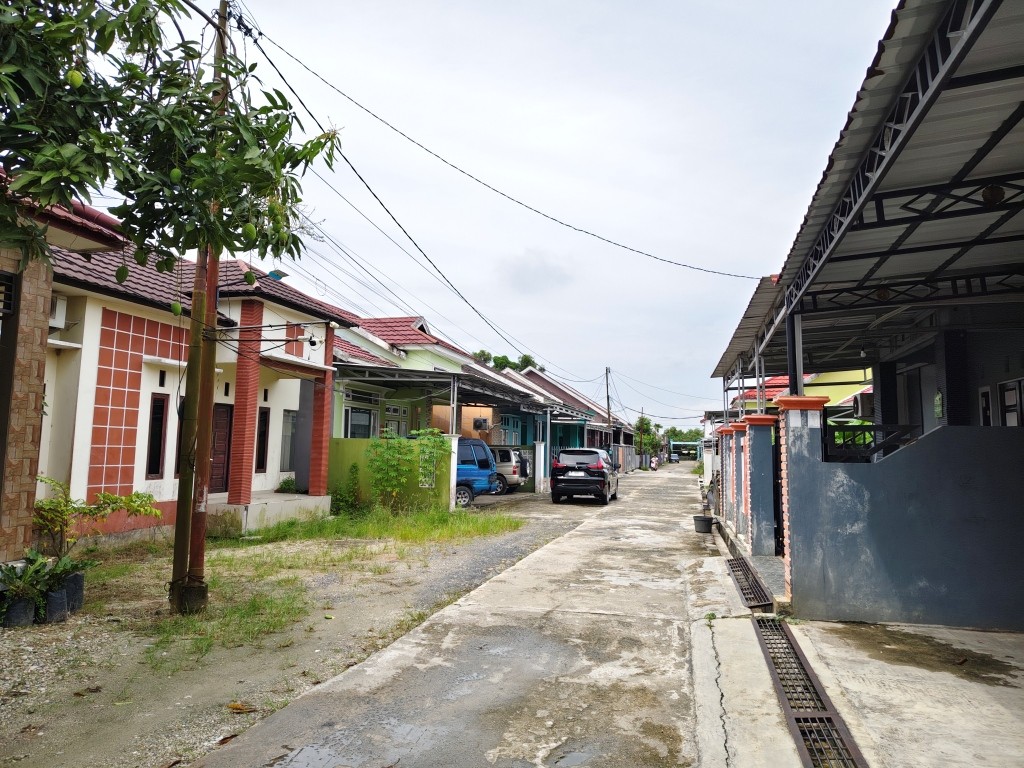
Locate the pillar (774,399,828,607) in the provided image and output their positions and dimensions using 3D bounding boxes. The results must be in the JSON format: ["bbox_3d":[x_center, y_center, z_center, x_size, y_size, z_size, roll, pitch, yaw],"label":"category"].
[{"bbox_3d":[2.751,1.075,6.449,0.430,1.890,0.430,0,-6,13],"label":"pillar"}]

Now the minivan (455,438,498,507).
[{"bbox_3d":[-2.384,2.467,19.174,4.200,1.860,1.670,0,-6,7],"label":"minivan"}]

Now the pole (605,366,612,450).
[{"bbox_3d":[6.037,2.294,41.838,0.160,6.740,0.160,-4,-6,14],"label":"pole"}]

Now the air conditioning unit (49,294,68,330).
[{"bbox_3d":[-7.373,-1.166,10.552,0.280,0.540,0.760,-1,-6,17],"label":"air conditioning unit"}]

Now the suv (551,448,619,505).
[{"bbox_3d":[2.426,2.913,22.014,1.750,1.700,4.475,0,-6,14],"label":"suv"}]

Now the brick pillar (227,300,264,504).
[{"bbox_3d":[-4.909,0.319,12.550,0.280,3.730,0.260,-1,-6,15],"label":"brick pillar"}]

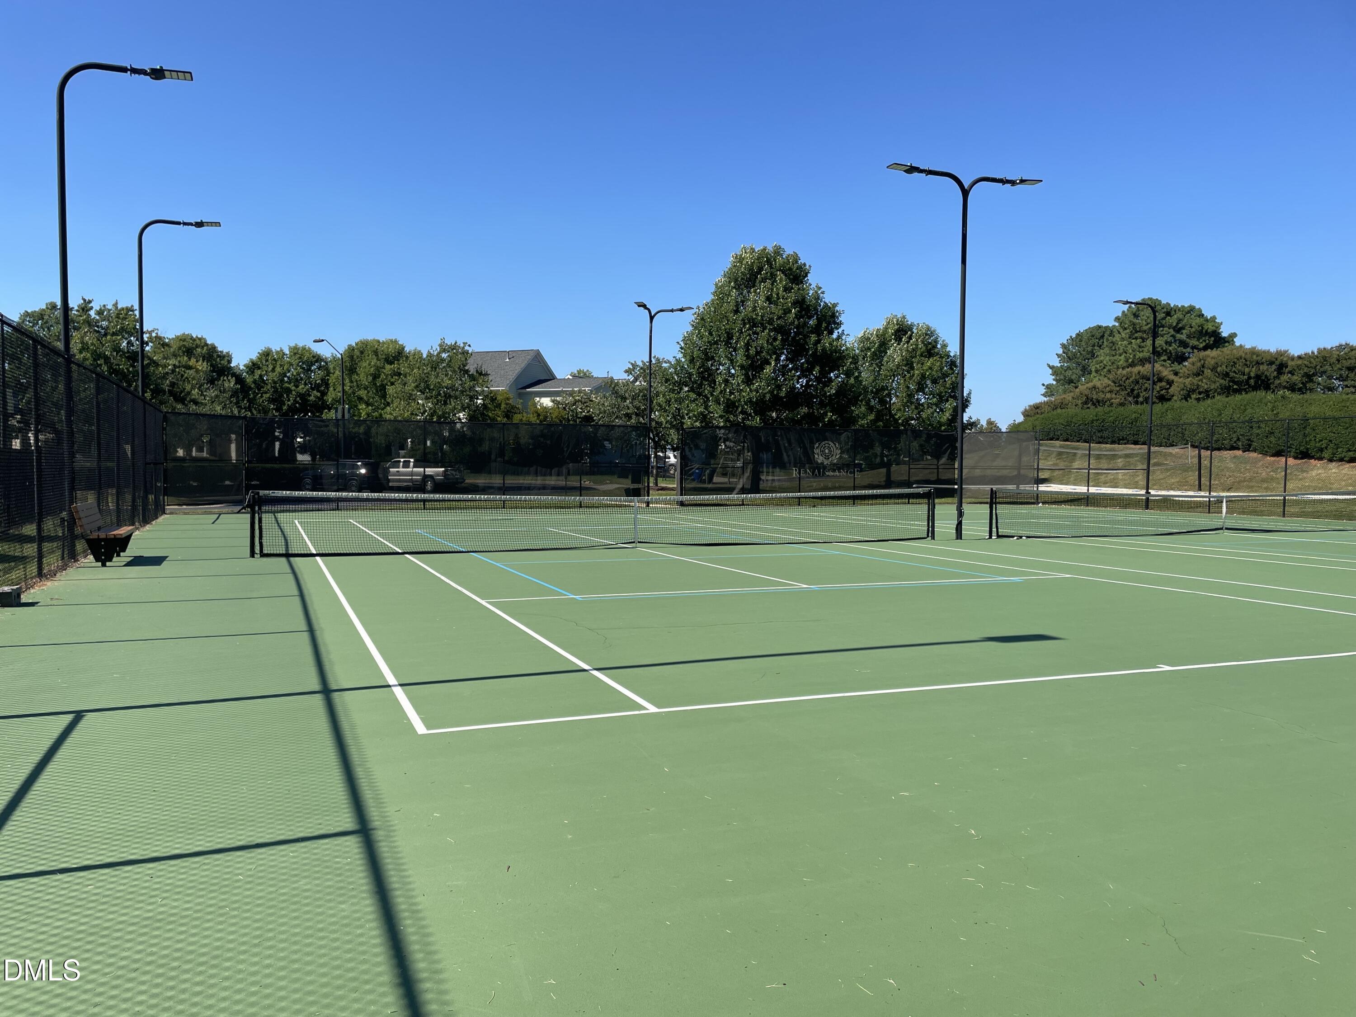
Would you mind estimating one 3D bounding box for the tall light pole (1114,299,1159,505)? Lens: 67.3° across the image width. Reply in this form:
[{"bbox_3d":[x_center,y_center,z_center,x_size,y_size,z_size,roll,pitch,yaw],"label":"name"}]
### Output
[{"bbox_3d":[16.785,-3.795,37.627,1.950,7.650,0.350,0,2,-22],"label":"tall light pole"}]

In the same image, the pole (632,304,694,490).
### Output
[{"bbox_3d":[-0.888,-3.869,38.880,2.650,7.650,1.450,0,2,-22],"label":"pole"}]

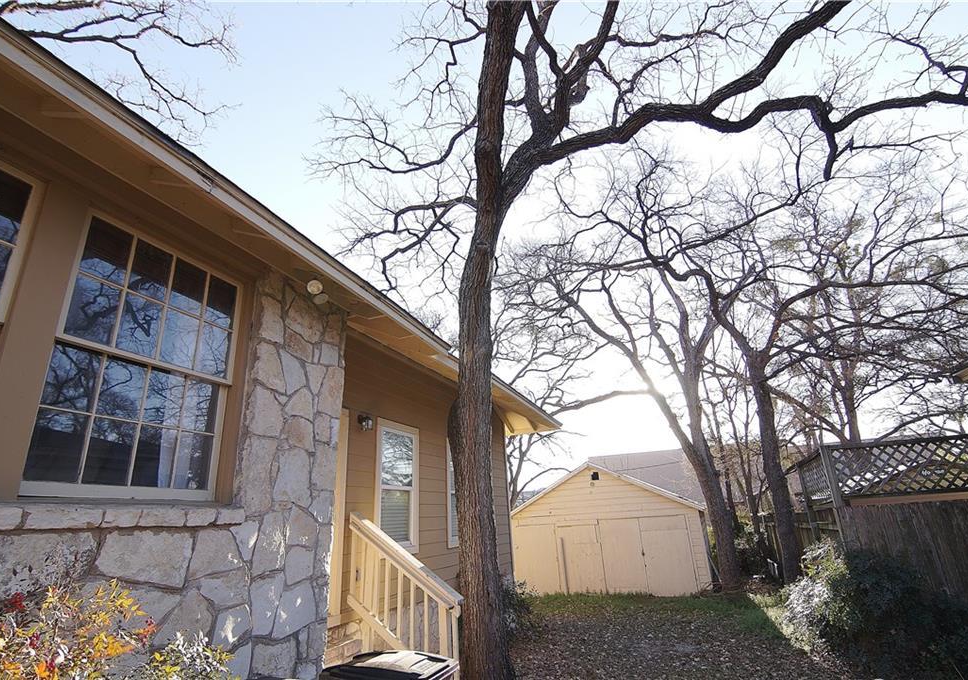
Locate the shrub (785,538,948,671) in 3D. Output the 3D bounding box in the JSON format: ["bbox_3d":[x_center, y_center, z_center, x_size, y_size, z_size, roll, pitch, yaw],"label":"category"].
[{"bbox_3d":[4.750,3.200,5.750,1.550,1.300,1.500,-10,-21,18],"label":"shrub"}]

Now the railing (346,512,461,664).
[{"bbox_3d":[-0.804,2.570,4.435,1.360,1.680,0.140,-10,-21,18],"label":"railing"}]

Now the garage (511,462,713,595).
[{"bbox_3d":[4.201,6.266,15.715,6.000,3.550,6.100,-10,-21,18],"label":"garage"}]

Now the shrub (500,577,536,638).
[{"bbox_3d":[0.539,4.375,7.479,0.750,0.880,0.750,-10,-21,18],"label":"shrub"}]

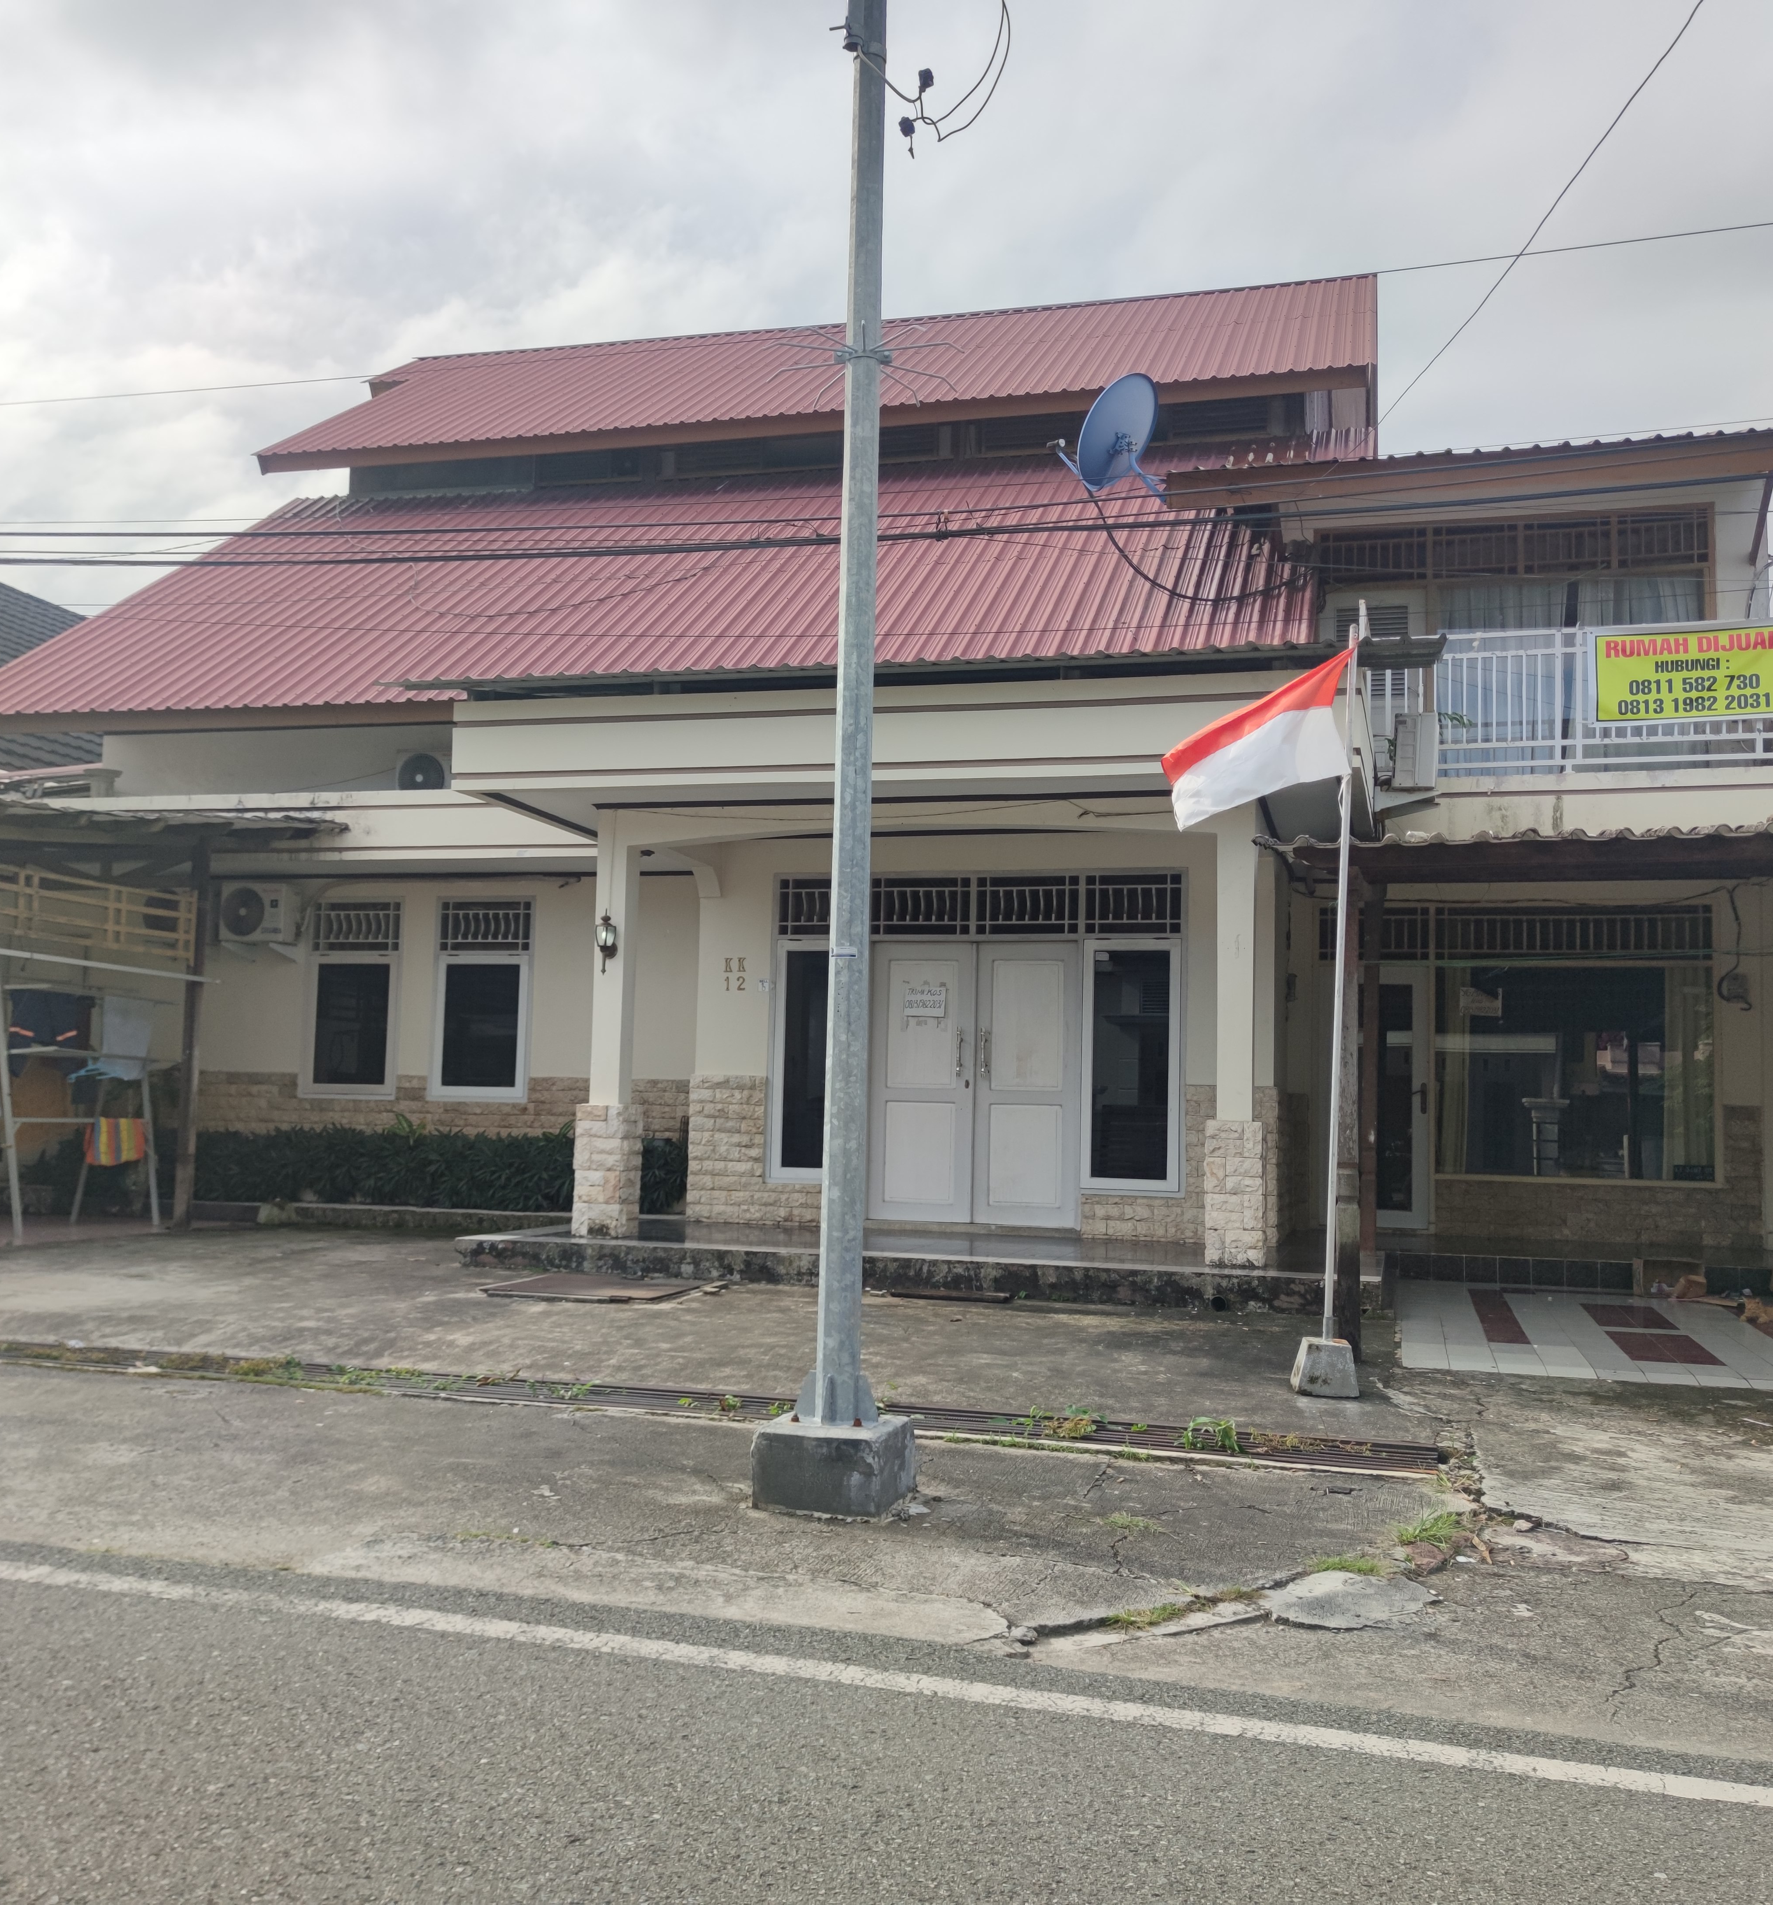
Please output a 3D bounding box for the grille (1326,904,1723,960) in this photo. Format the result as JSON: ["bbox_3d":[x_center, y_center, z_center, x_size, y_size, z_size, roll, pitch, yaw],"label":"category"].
[{"bbox_3d":[4.916,-0.145,13.864,2.930,0.425,0.060,0,-5,15],"label":"grille"}]

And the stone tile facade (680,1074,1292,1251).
[{"bbox_3d":[0.627,1.527,13.191,4.540,1.140,0.200,0,-5,15],"label":"stone tile facade"}]

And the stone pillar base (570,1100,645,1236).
[{"bbox_3d":[-1.797,1.415,11.453,0.317,0.827,0.317,0,-5,15],"label":"stone pillar base"}]

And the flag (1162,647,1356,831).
[{"bbox_3d":[1.700,-0.985,8.095,0.895,0.830,0.200,0,-5,15],"label":"flag"}]

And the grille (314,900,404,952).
[{"bbox_3d":[-4.856,-0.236,16.163,0.880,0.490,0.060,0,-5,15],"label":"grille"}]

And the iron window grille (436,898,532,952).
[{"bbox_3d":[-3.605,-0.238,15.830,0.910,0.490,0.060,0,-5,15],"label":"iron window grille"}]

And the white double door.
[{"bbox_3d":[0.655,0.977,13.220,1.600,2.133,0.080,0,-5,15],"label":"white double door"}]

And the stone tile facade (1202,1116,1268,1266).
[{"bbox_3d":[2.217,1.520,11.174,0.350,0.890,0.350,0,-5,15],"label":"stone tile facade"}]

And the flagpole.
[{"bbox_3d":[2.056,0.114,7.957,0.050,3.272,0.050,2,-4,15],"label":"flagpole"}]

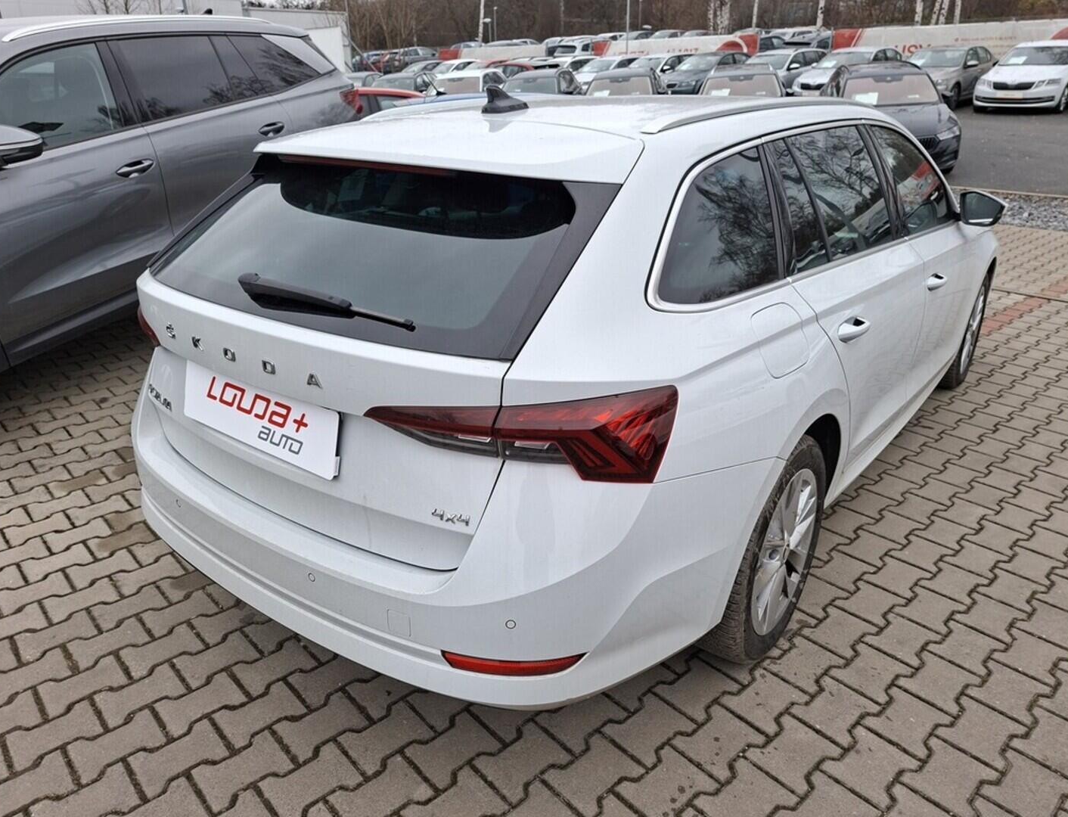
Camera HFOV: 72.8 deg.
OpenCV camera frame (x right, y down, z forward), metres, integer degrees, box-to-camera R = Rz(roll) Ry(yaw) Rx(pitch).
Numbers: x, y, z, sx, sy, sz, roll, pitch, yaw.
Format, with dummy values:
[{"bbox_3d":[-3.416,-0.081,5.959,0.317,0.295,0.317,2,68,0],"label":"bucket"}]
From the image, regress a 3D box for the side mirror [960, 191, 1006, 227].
[{"bbox_3d":[1.824,-0.810,2.951,0.210,0.150,0.130,17,28,34],"label":"side mirror"}]

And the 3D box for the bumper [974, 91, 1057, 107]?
[{"bbox_3d":[11.308,-7.314,17.058,0.500,0.420,1.780,-24,32,-38],"label":"bumper"}]

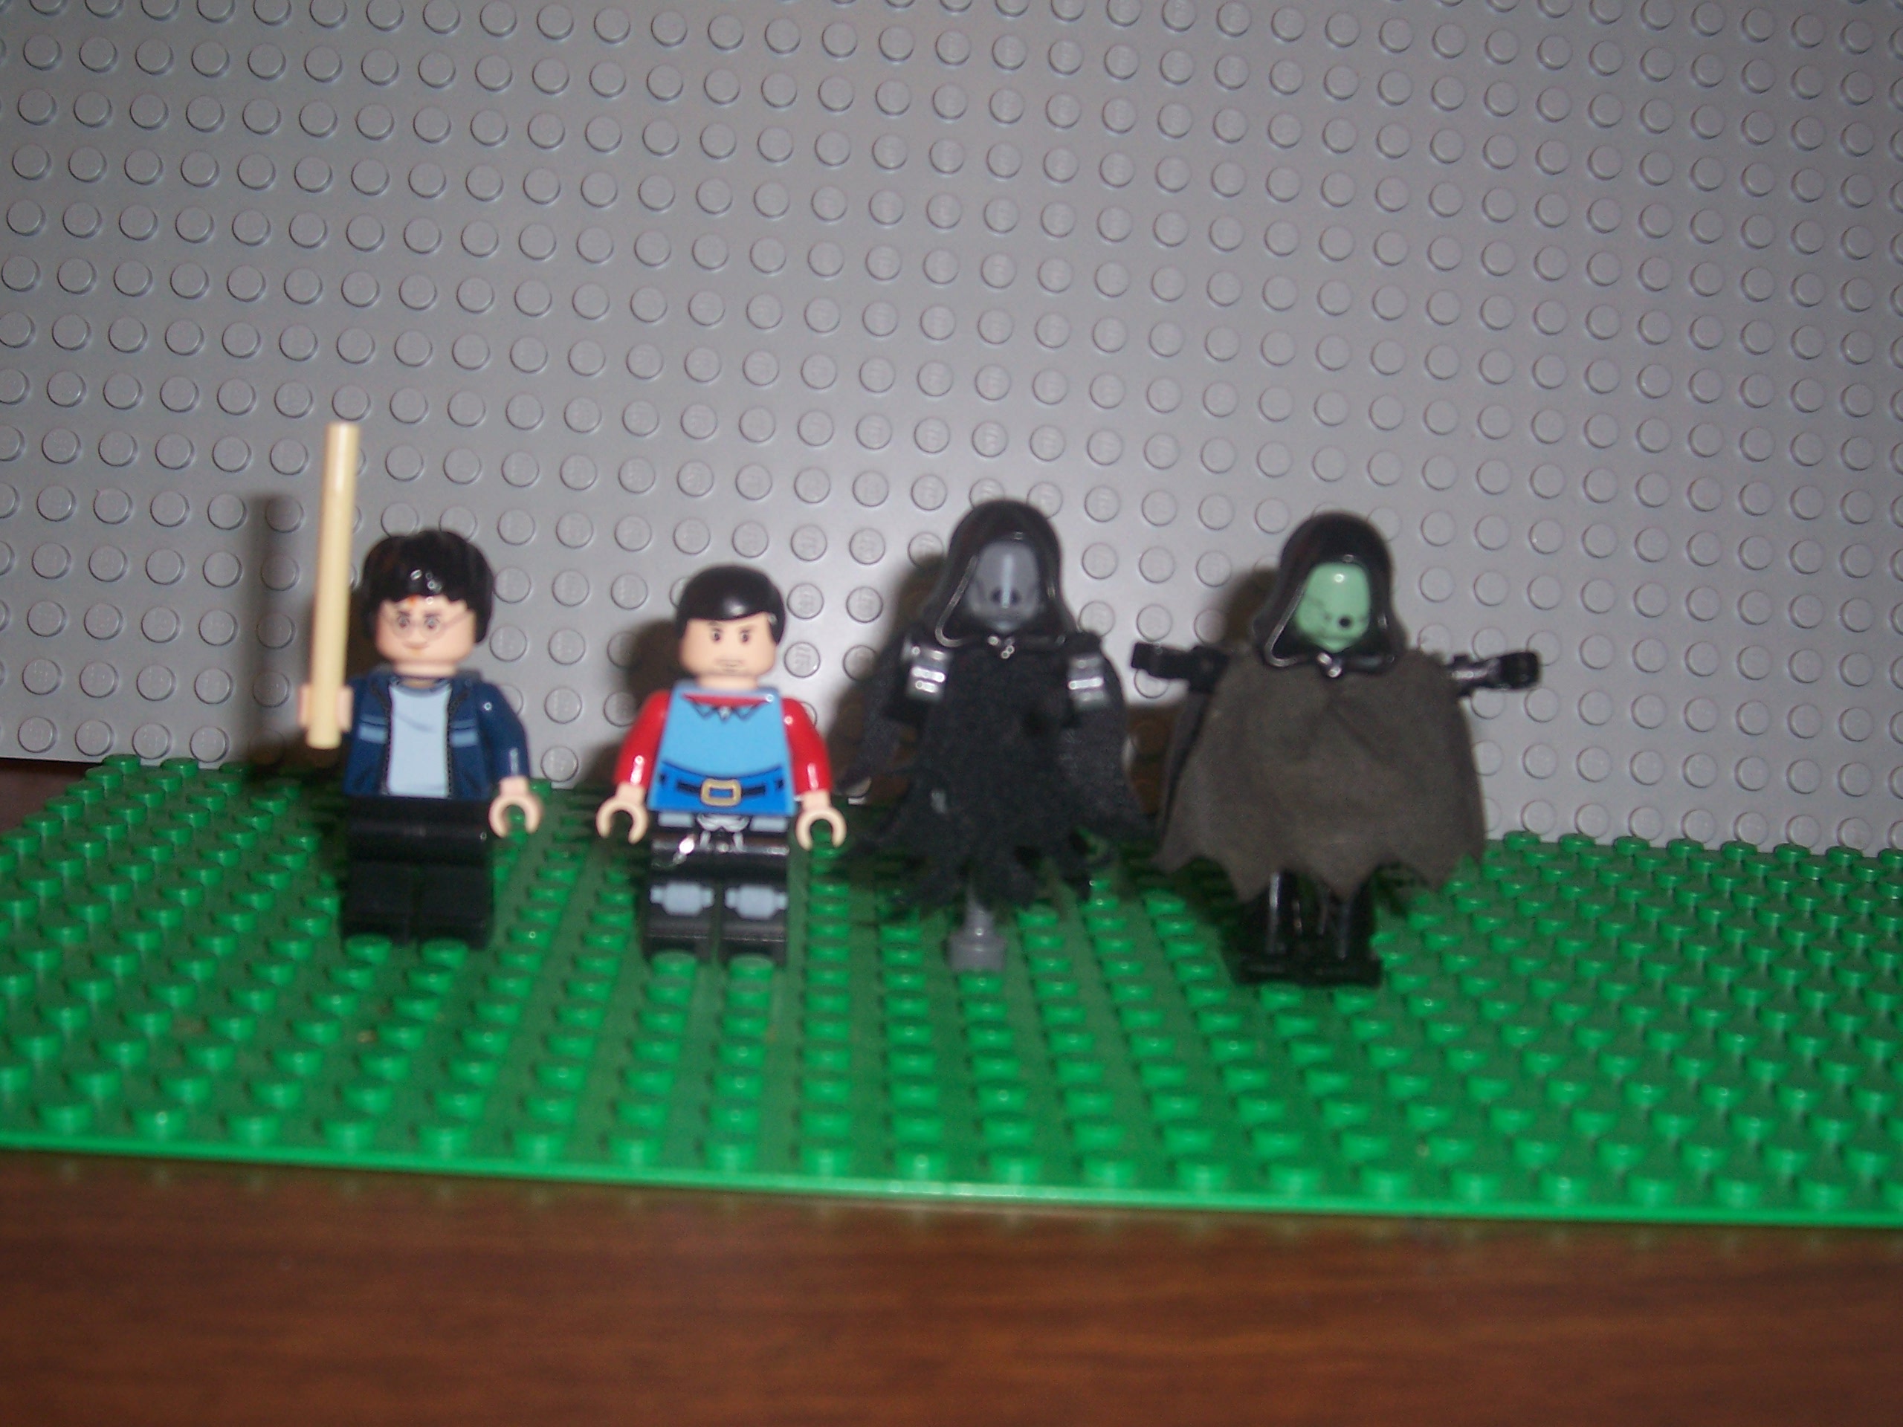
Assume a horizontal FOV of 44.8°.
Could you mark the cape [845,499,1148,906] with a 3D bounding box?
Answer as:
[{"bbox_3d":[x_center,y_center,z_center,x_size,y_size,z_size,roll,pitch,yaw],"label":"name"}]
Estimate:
[{"bbox_3d":[0.006,-0.001,0.244,0.032,0.042,0.020,3,11,-4],"label":"cape"}]

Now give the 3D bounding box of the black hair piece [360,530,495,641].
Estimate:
[{"bbox_3d":[-0.055,-0.013,0.240,0.014,0.012,0.014,3,11,-4],"label":"black hair piece"}]

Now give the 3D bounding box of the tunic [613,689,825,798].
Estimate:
[{"bbox_3d":[-0.024,0.003,0.243,0.023,0.014,0.010,3,11,-4],"label":"tunic"}]

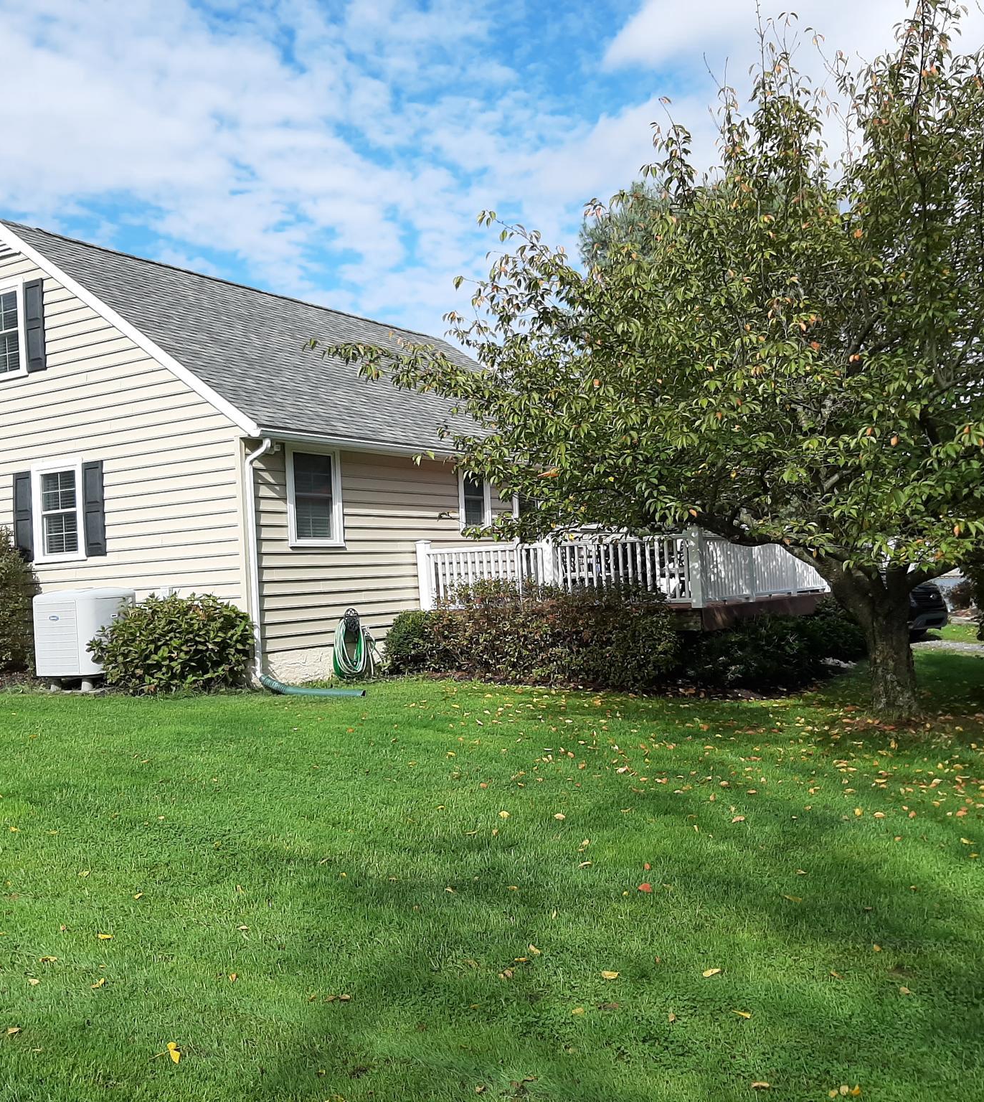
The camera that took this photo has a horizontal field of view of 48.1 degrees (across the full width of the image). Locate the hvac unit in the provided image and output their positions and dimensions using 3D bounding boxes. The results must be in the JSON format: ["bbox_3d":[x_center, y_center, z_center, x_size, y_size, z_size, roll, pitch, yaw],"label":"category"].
[{"bbox_3d":[-5.281,1.124,14.271,1.080,1.100,0.760,-4,-2,31],"label":"hvac unit"}]

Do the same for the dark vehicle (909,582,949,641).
[{"bbox_3d":[6.556,0.931,22.000,4.600,1.680,1.860,-5,-2,43],"label":"dark vehicle"}]

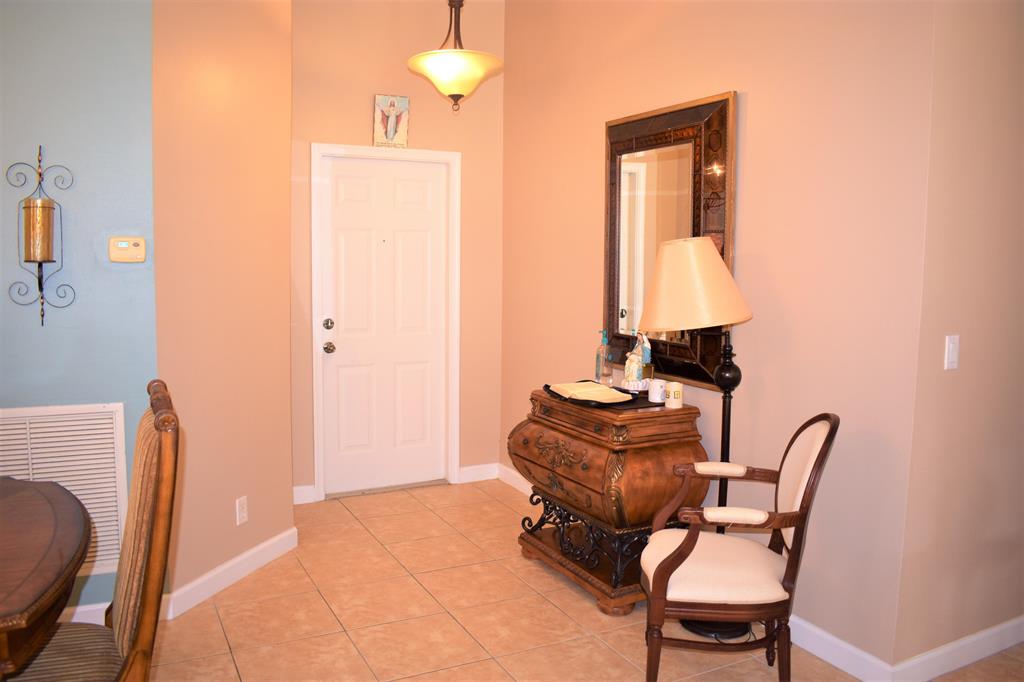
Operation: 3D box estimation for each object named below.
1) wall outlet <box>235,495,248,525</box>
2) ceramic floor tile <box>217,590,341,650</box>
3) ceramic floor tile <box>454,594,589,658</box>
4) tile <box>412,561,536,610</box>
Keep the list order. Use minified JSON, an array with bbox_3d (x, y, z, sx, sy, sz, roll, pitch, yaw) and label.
[{"bbox_3d":[-1.214,0.768,3.469,0.010,0.115,0.071,3,5,18],"label":"wall outlet"},{"bbox_3d":[-0.943,1.131,3.108,0.427,0.010,0.427,-1,6,-27],"label":"ceramic floor tile"},{"bbox_3d":[0.036,1.126,3.040,0.427,0.013,0.427,-2,6,-27],"label":"ceramic floor tile"},{"bbox_3d":[-0.176,1.113,3.505,0.427,0.010,0.427,-1,6,-27],"label":"tile"}]

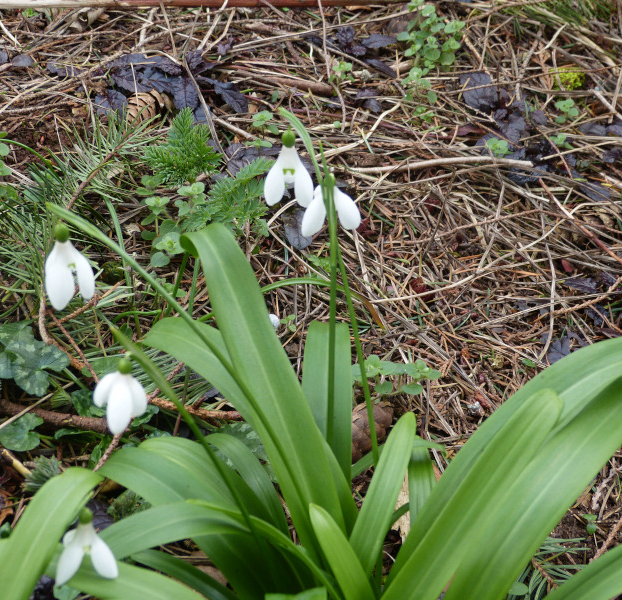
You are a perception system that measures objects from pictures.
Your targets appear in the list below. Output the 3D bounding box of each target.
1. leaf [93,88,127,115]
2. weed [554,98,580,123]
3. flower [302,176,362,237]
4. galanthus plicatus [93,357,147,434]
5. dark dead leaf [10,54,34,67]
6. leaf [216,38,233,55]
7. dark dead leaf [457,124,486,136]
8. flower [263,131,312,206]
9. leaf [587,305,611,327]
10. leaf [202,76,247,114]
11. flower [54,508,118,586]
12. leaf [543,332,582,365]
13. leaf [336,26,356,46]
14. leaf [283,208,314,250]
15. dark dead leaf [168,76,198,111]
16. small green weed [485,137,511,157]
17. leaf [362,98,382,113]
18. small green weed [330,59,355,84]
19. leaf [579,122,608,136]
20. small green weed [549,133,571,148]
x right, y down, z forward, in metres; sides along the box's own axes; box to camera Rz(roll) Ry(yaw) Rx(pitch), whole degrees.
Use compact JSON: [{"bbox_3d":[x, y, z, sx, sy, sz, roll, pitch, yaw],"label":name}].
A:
[{"bbox_3d":[-0.135,-0.132,0.957,0.025,0.009,0.024,0,38,0],"label":"leaf"},{"bbox_3d":[0.169,-0.125,0.948,0.017,0.011,0.016,0,38,0],"label":"weed"},{"bbox_3d":[0.008,-0.037,0.565,0.024,0.028,0.021,0,40,0],"label":"flower"},{"bbox_3d":[-0.073,0.037,0.550,0.021,0.030,0.022,0,40,0],"label":"galanthus plicatus"},{"bbox_3d":[-0.206,-0.171,1.020,0.017,0.007,0.009,0,40,0],"label":"dark dead leaf"},{"bbox_3d":[-0.072,-0.212,1.200,0.016,0.010,0.020,0,34,0],"label":"leaf"},{"bbox_3d":[0.106,-0.113,0.951,0.020,0.007,0.008,0,40,0],"label":"dark dead leaf"},{"bbox_3d":[-0.009,-0.052,0.573,0.021,0.032,0.020,0,38,0],"label":"flower"},{"bbox_3d":[0.161,0.009,0.806,0.013,0.007,0.013,0,40,0],"label":"leaf"},{"bbox_3d":[-0.068,-0.160,1.119,0.026,0.015,0.048,-21,39,-28],"label":"leaf"},{"bbox_3d":[-0.079,0.086,0.502,0.023,0.033,0.022,0,38,0],"label":"flower"},{"bbox_3d":[0.148,0.029,0.842,0.025,0.010,0.027,0,34,0],"label":"leaf"},{"bbox_3d":[0.025,-0.192,1.046,0.015,0.007,0.021,0,40,0],"label":"leaf"},{"bbox_3d":[-0.007,-0.041,0.841,0.019,0.011,0.027,0,38,0],"label":"leaf"},{"bbox_3d":[-0.100,-0.161,1.120,0.023,0.015,0.048,0,34,0],"label":"dark dead leaf"},{"bbox_3d":[0.105,-0.086,0.806,0.014,0.007,0.010,0,42,0],"label":"small green weed"},{"bbox_3d":[0.041,-0.132,0.974,0.014,0.007,0.010,0,40,0],"label":"leaf"},{"bbox_3d":[0.025,-0.183,1.148,0.021,0.020,0.020,0,34,0],"label":"small green weed"},{"bbox_3d":[0.183,-0.111,0.929,0.018,0.006,0.011,0,38,0],"label":"leaf"},{"bbox_3d":[0.160,-0.102,0.919,0.015,0.007,0.011,0,38,0],"label":"small green weed"}]

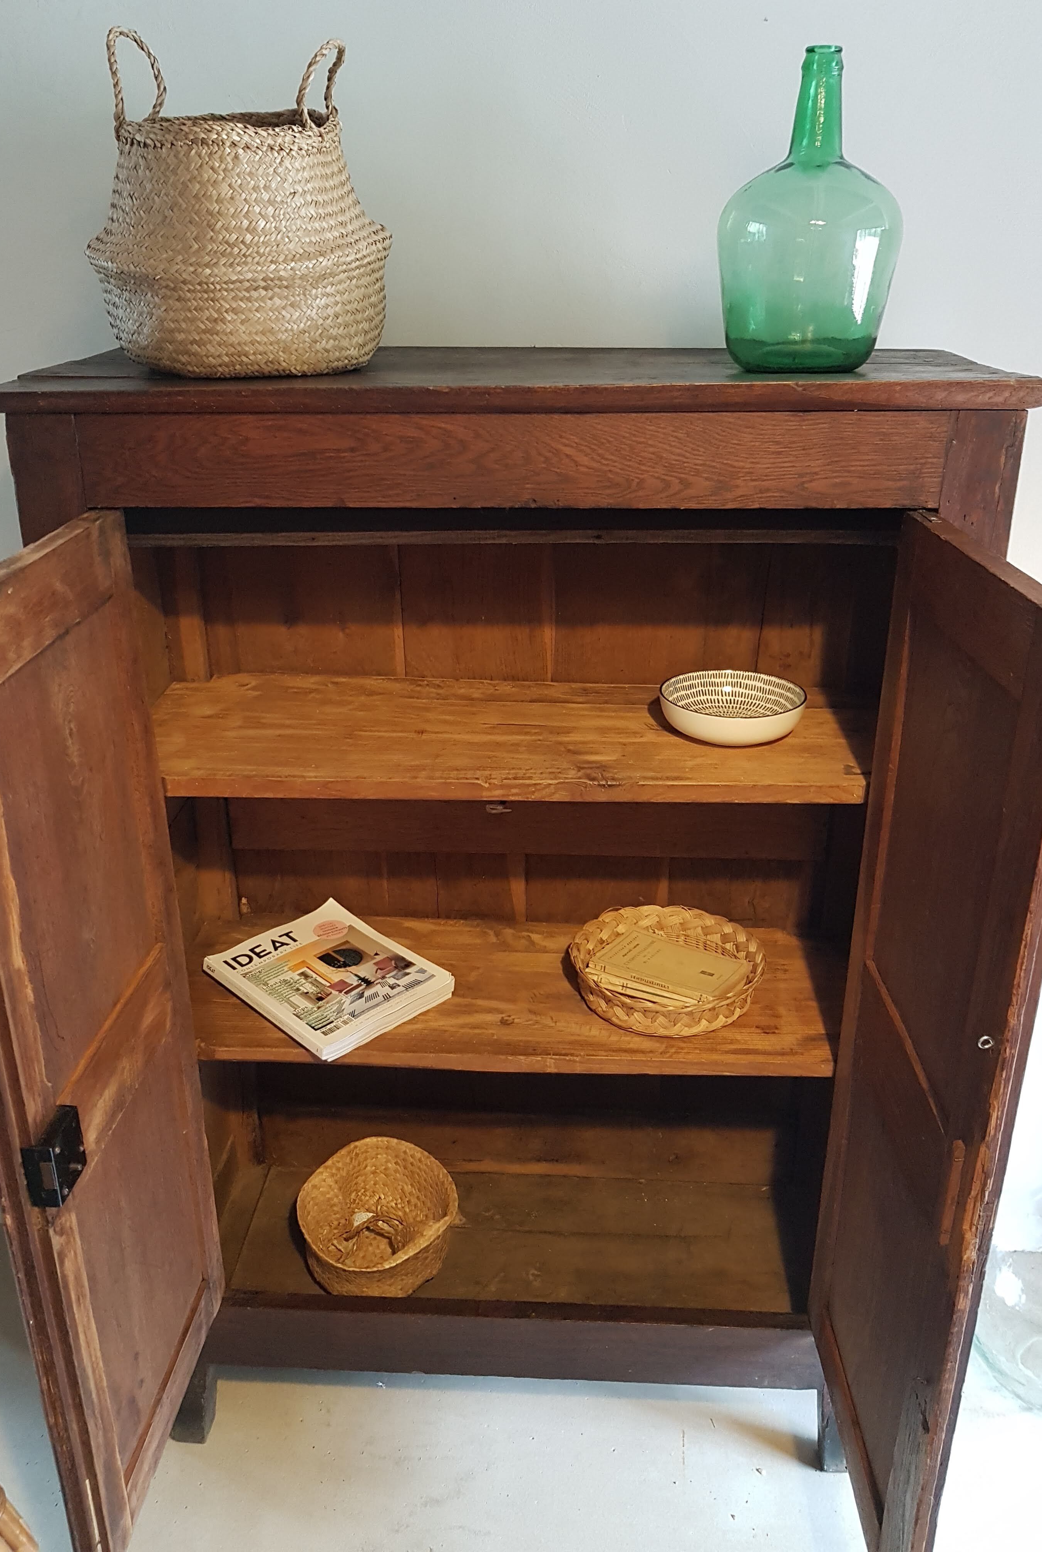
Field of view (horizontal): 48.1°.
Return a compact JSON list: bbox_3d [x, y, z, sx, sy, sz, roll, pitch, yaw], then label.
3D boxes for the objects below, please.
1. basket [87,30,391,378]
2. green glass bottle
[{"bbox_3d":[-0.296,-0.587,1.203,0.319,0.319,0.312,1,23,3],"label":"basket"},{"bbox_3d":[0.294,-0.569,1.182,0.184,0.293,0.184,1,23,3],"label":"green glass bottle"}]

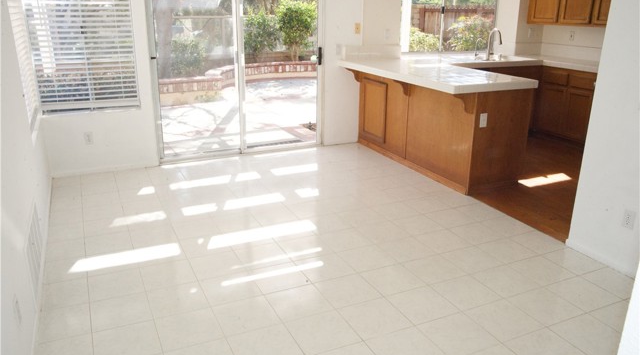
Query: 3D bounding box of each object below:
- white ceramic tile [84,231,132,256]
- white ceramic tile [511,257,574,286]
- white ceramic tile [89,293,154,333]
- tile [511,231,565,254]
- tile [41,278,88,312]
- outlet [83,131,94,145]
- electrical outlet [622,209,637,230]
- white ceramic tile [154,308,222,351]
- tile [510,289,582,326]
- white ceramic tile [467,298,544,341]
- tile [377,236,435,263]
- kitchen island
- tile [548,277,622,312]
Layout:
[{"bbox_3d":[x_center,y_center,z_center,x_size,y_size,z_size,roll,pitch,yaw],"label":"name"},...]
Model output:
[{"bbox_3d":[-1.427,0.449,3.485,0.297,0.010,0.297,-8,20,-24],"label":"white ceramic tile"},{"bbox_3d":[1.380,0.582,3.202,0.300,0.010,0.300,-8,20,-23],"label":"white ceramic tile"},{"bbox_3d":[-1.067,0.721,2.767,0.300,0.010,0.300,-8,20,-24],"label":"white ceramic tile"},{"bbox_3d":[1.551,0.464,3.621,0.302,0.010,0.302,-8,20,-23],"label":"tile"},{"bbox_3d":[-1.410,0.656,2.874,0.212,0.010,0.297,-8,20,-24],"label":"tile"},{"bbox_3d":[-2.165,-0.369,4.822,0.072,0.116,0.012,-8,20,-24],"label":"outlet"},{"bbox_3d":[1.847,0.253,3.081,0.008,0.115,0.071,-8,20,-23],"label":"electrical outlet"},{"bbox_3d":[-0.667,0.770,2.623,0.300,0.010,0.300,-8,20,-23],"label":"white ceramic tile"},{"bbox_3d":[1.248,0.718,2.854,0.302,0.010,0.302,-8,20,-23],"label":"tile"},{"bbox_3d":[0.971,0.758,2.734,0.302,0.010,0.302,-8,20,-23],"label":"white ceramic tile"},{"bbox_3d":[0.587,0.489,3.485,0.300,0.010,0.300,-8,20,-24],"label":"tile"},{"bbox_3d":[1.050,-0.610,5.199,0.898,0.940,1.933,-8,20,-24],"label":"kitchen island"},{"bbox_3d":[1.526,0.678,2.974,0.302,0.010,0.302,-8,20,-23],"label":"tile"}]

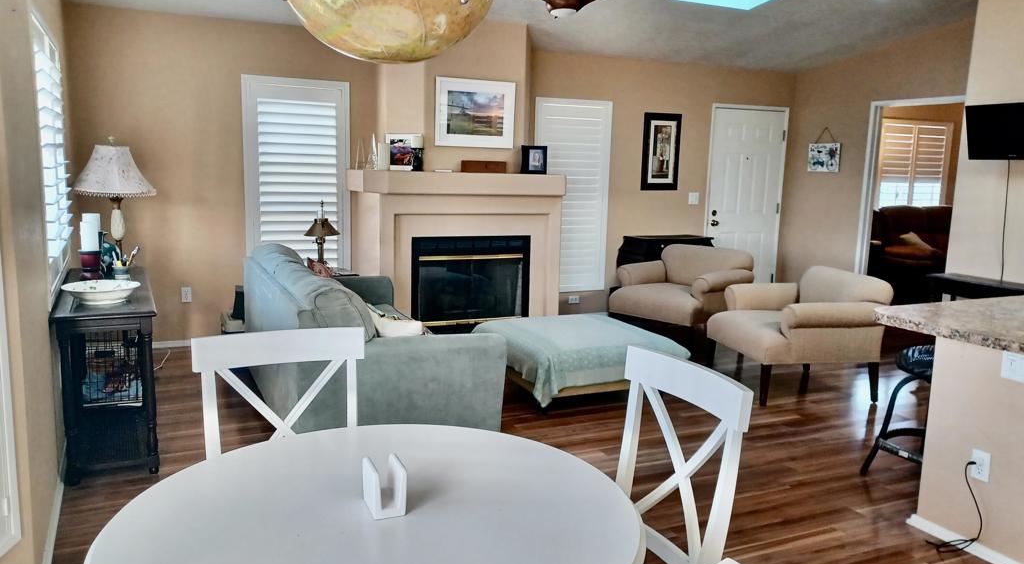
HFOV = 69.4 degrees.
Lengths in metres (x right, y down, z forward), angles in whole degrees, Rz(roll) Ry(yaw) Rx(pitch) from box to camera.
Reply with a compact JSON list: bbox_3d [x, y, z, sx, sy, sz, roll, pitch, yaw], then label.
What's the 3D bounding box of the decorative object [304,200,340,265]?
[{"bbox_3d":[-1.422,-0.354,5.540,0.267,0.514,0.267,-2,10,-24],"label":"decorative object"}]

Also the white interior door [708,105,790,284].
[{"bbox_3d":[2.385,-0.723,7.640,0.914,2.082,0.060,-2,9,-24],"label":"white interior door"}]

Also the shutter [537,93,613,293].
[{"bbox_3d":[0.553,-0.774,6.782,0.785,1.763,0.070,-2,10,-24],"label":"shutter"}]

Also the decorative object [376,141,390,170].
[{"bbox_3d":[-0.990,-0.965,5.734,0.091,0.206,0.085,-2,9,-24],"label":"decorative object"}]

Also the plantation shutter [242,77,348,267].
[{"bbox_3d":[-1.667,-0.683,5.784,0.799,1.763,0.070,-2,10,-24],"label":"plantation shutter"}]

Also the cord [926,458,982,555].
[{"bbox_3d":[1.699,0.860,2.835,0.100,0.350,0.150,-3,10,-27],"label":"cord"}]

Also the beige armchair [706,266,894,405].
[{"bbox_3d":[1.887,0.320,4.940,0.896,0.795,0.856,0,9,-11],"label":"beige armchair"}]

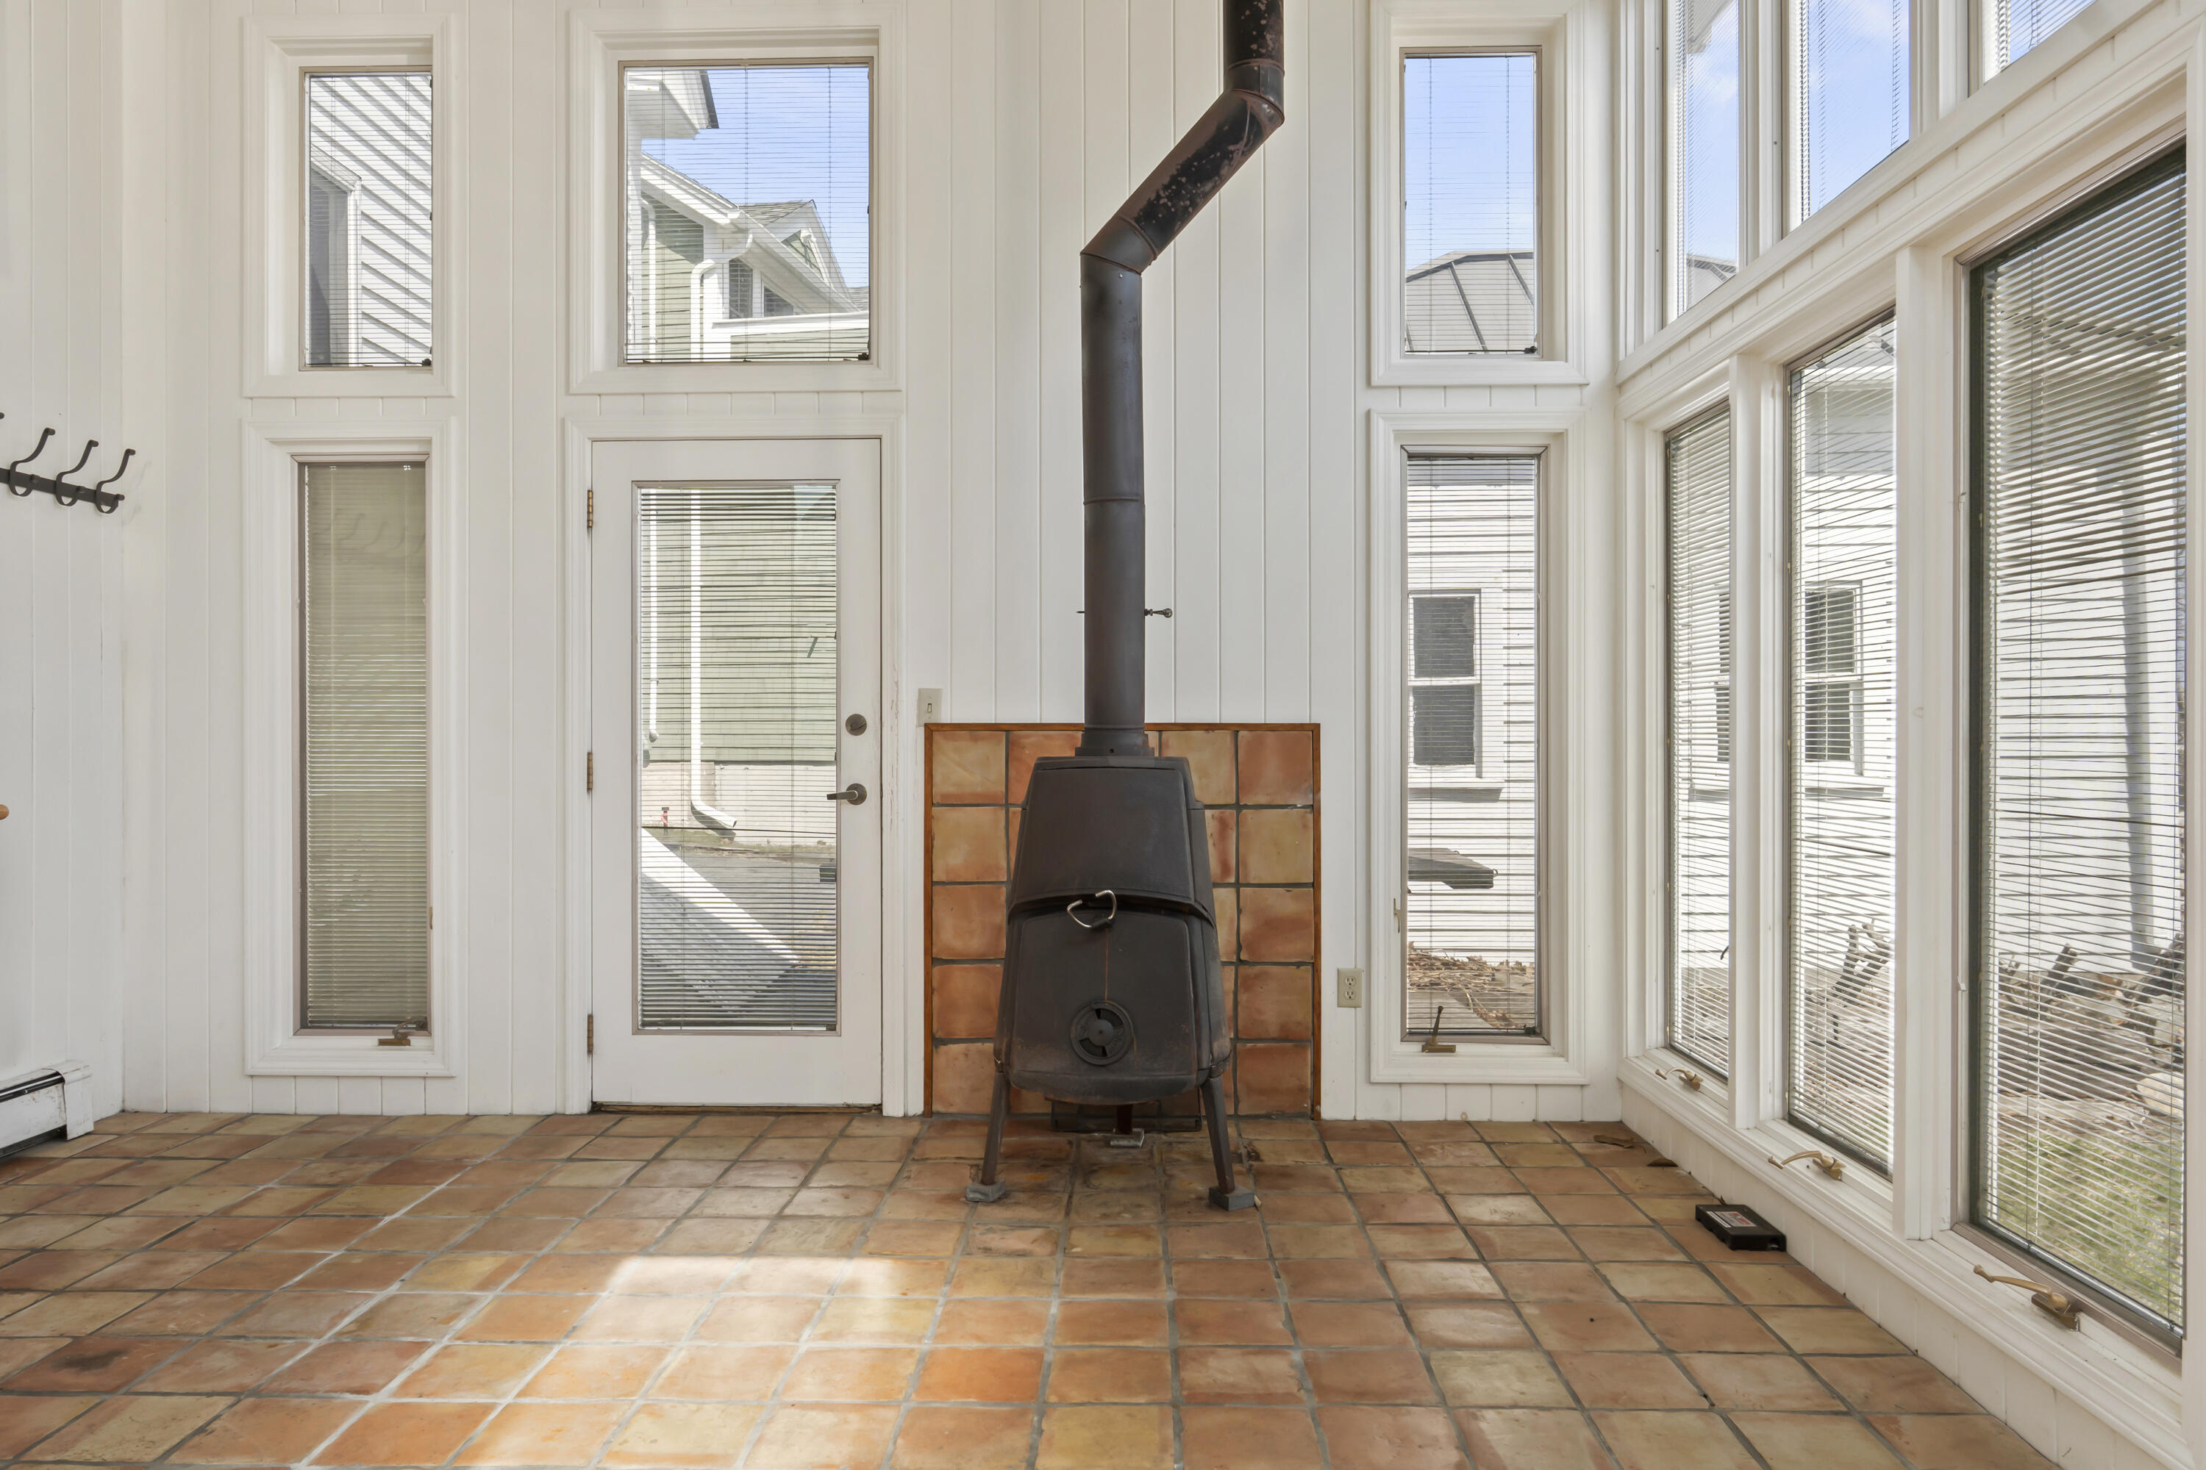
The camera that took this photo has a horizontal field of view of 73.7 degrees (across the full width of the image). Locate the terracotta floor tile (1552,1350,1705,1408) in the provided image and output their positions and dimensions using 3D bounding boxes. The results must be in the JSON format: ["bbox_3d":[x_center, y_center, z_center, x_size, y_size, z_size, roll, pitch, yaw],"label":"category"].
[{"bbox_3d":[0.948,1.171,2.654,0.220,0.013,0.225,0,0,1],"label":"terracotta floor tile"}]

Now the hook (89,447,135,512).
[{"bbox_3d":[-2.880,-0.742,4.290,0.090,0.190,0.030,0,0,1],"label":"hook"}]

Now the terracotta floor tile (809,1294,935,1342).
[{"bbox_3d":[-0.453,1.162,2.912,0.214,0.016,0.223,0,0,2],"label":"terracotta floor tile"}]

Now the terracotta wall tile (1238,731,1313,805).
[{"bbox_3d":[0.520,0.099,4.408,0.222,0.222,0.020,0,0,1],"label":"terracotta wall tile"}]

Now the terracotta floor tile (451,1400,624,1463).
[{"bbox_3d":[-0.928,1.163,2.438,0.211,0.016,0.222,0,0,2],"label":"terracotta floor tile"}]

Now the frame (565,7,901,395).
[{"bbox_3d":[-1.083,-1.568,4.370,0.992,1.134,0.100,0,0,2],"label":"frame"}]

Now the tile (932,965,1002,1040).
[{"bbox_3d":[-0.401,0.806,4.430,0.222,0.217,0.020,0,0,1],"label":"tile"}]

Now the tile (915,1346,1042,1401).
[{"bbox_3d":[-0.222,1.162,2.665,0.214,0.016,0.223,0,0,2],"label":"tile"}]

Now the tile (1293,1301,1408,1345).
[{"bbox_3d":[0.471,1.127,2.792,0.214,0.015,0.202,0,0,1],"label":"tile"}]

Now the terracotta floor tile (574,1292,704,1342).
[{"bbox_3d":[-0.881,1.129,2.826,0.212,0.015,0.208,0,0,1],"label":"terracotta floor tile"}]

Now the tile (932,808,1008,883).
[{"bbox_3d":[-0.389,0.322,4.322,0.218,0.219,0.013,0,0,2],"label":"tile"}]

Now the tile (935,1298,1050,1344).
[{"bbox_3d":[-0.215,1.170,2.914,0.218,0.013,0.219,0,0,1],"label":"tile"}]

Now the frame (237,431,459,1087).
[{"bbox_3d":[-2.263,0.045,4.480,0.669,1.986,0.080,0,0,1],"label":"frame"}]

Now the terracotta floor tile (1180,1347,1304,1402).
[{"bbox_3d":[0.239,1.128,2.572,0.211,0.015,0.208,0,0,1],"label":"terracotta floor tile"}]

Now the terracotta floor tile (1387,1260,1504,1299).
[{"bbox_3d":[0.699,1.126,3.015,0.209,0.015,0.201,0,0,1],"label":"terracotta floor tile"}]

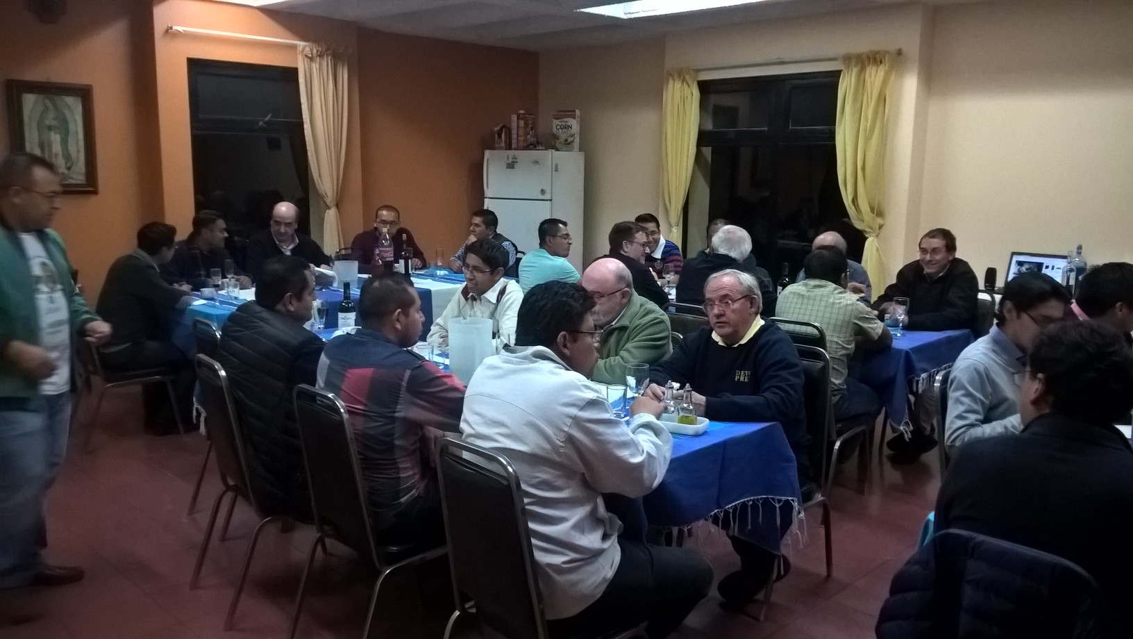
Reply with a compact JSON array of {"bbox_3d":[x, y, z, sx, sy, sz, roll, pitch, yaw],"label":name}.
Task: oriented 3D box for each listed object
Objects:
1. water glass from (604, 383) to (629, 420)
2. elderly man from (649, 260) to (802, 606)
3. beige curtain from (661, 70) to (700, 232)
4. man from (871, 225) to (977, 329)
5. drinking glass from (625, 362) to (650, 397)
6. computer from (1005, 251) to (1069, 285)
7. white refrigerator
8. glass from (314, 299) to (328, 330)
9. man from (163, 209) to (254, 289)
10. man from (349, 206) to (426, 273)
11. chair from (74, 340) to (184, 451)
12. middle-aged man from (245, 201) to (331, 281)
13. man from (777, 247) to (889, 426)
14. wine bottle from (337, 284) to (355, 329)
[{"bbox_3d":[0.166,0.266,3.042,0.070,0.098,0.070,1,9,0],"label":"water glass"},{"bbox_3d":[0.570,0.405,3.342,0.560,1.220,0.740,8,11,39],"label":"elderly man"},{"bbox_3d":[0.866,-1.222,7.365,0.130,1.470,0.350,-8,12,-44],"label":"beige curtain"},{"bbox_3d":[1.903,0.154,4.967,0.570,1.260,0.750,8,12,38],"label":"man"},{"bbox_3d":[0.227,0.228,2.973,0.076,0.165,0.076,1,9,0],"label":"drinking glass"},{"bbox_3d":[2.663,-0.268,5.324,0.320,0.240,0.375,-8,13,-44],"label":"computer"},{"bbox_3d":[-0.282,-0.654,8.520,0.670,1.730,0.640,6,10,30],"label":"white refrigerator"},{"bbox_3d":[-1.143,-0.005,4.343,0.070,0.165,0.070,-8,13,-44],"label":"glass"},{"bbox_3d":[-2.382,-0.080,6.219,0.560,1.250,0.740,-8,12,-44],"label":"man"},{"bbox_3d":[-1.243,-0.202,6.911,0.540,1.250,0.750,-6,11,-35],"label":"man"},{"bbox_3d":[-2.551,0.243,5.318,0.550,0.880,0.450,-8,12,-44],"label":"chair"},{"bbox_3d":[-1.847,-0.143,6.377,0.550,1.290,0.750,-6,11,-35],"label":"middle-aged man"},{"bbox_3d":[1.318,0.245,4.491,0.760,1.220,0.530,-8,13,-44],"label":"man"},{"bbox_3d":[-0.961,-0.006,4.063,0.075,0.305,0.075,-8,12,-44],"label":"wine bottle"}]

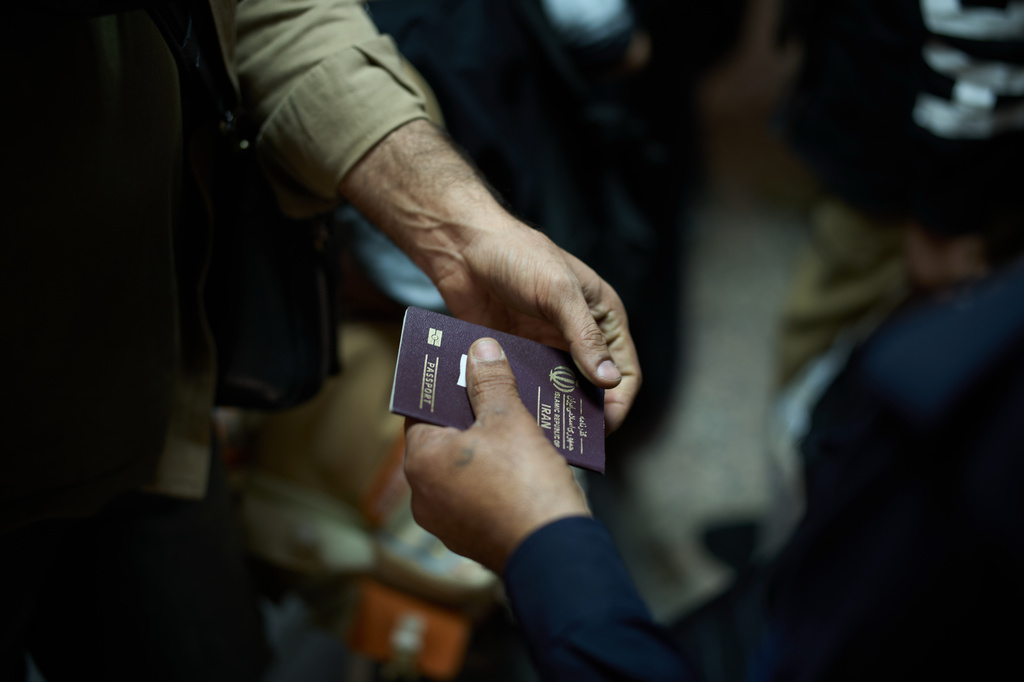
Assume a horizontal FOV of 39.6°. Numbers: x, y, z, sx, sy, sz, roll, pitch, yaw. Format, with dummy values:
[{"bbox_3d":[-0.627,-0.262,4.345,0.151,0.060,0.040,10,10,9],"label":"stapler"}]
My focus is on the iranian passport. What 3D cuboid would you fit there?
[{"bbox_3d":[-0.005,0.029,0.815,0.125,0.005,0.088,17,42,-11],"label":"iranian passport"}]

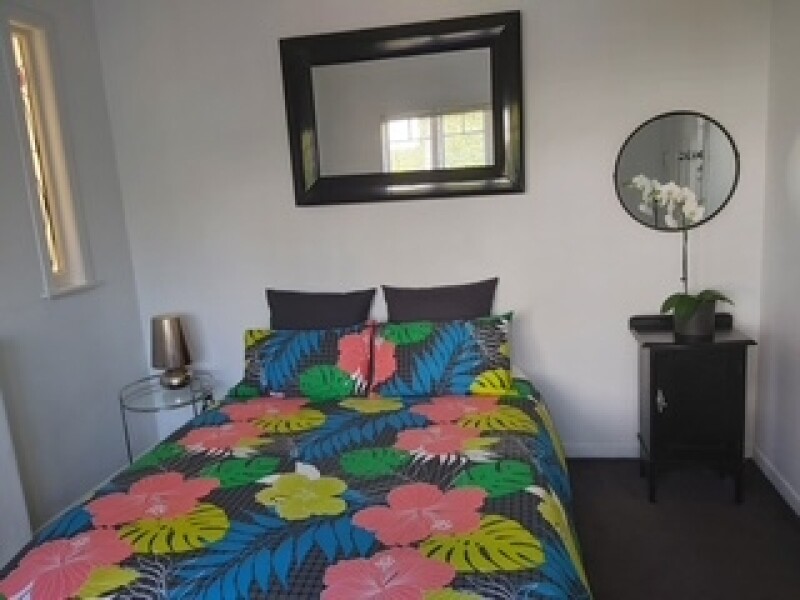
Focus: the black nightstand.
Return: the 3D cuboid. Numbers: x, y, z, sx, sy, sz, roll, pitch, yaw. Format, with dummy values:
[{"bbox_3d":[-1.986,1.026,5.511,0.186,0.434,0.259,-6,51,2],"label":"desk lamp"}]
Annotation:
[{"bbox_3d":[1.315,0.487,2.747,0.455,0.800,0.335,-2,11,11],"label":"black nightstand"}]

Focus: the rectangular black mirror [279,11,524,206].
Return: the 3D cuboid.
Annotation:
[{"bbox_3d":[0.003,-0.931,3.015,1.200,0.845,0.050,-2,11,11],"label":"rectangular black mirror"}]

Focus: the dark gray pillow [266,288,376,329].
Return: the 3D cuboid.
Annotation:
[{"bbox_3d":[-0.400,0.192,3.141,0.585,0.480,0.150,-2,-5,11],"label":"dark gray pillow"}]

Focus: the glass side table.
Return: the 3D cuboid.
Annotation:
[{"bbox_3d":[-1.218,0.711,3.241,0.465,0.525,0.465,-2,11,11],"label":"glass side table"}]

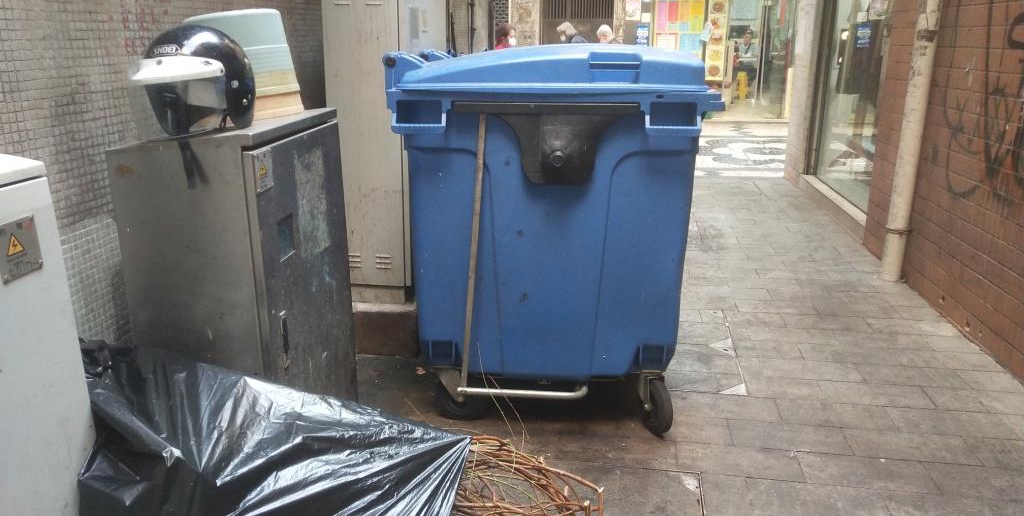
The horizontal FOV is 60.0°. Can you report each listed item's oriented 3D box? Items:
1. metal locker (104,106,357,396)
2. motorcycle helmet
[{"bbox_3d":[-0.752,0.188,2.575,0.360,1.190,0.680,2,16,5],"label":"metal locker"},{"bbox_3d":[-0.768,-0.424,2.115,0.250,0.270,0.320,10,18,31],"label":"motorcycle helmet"}]

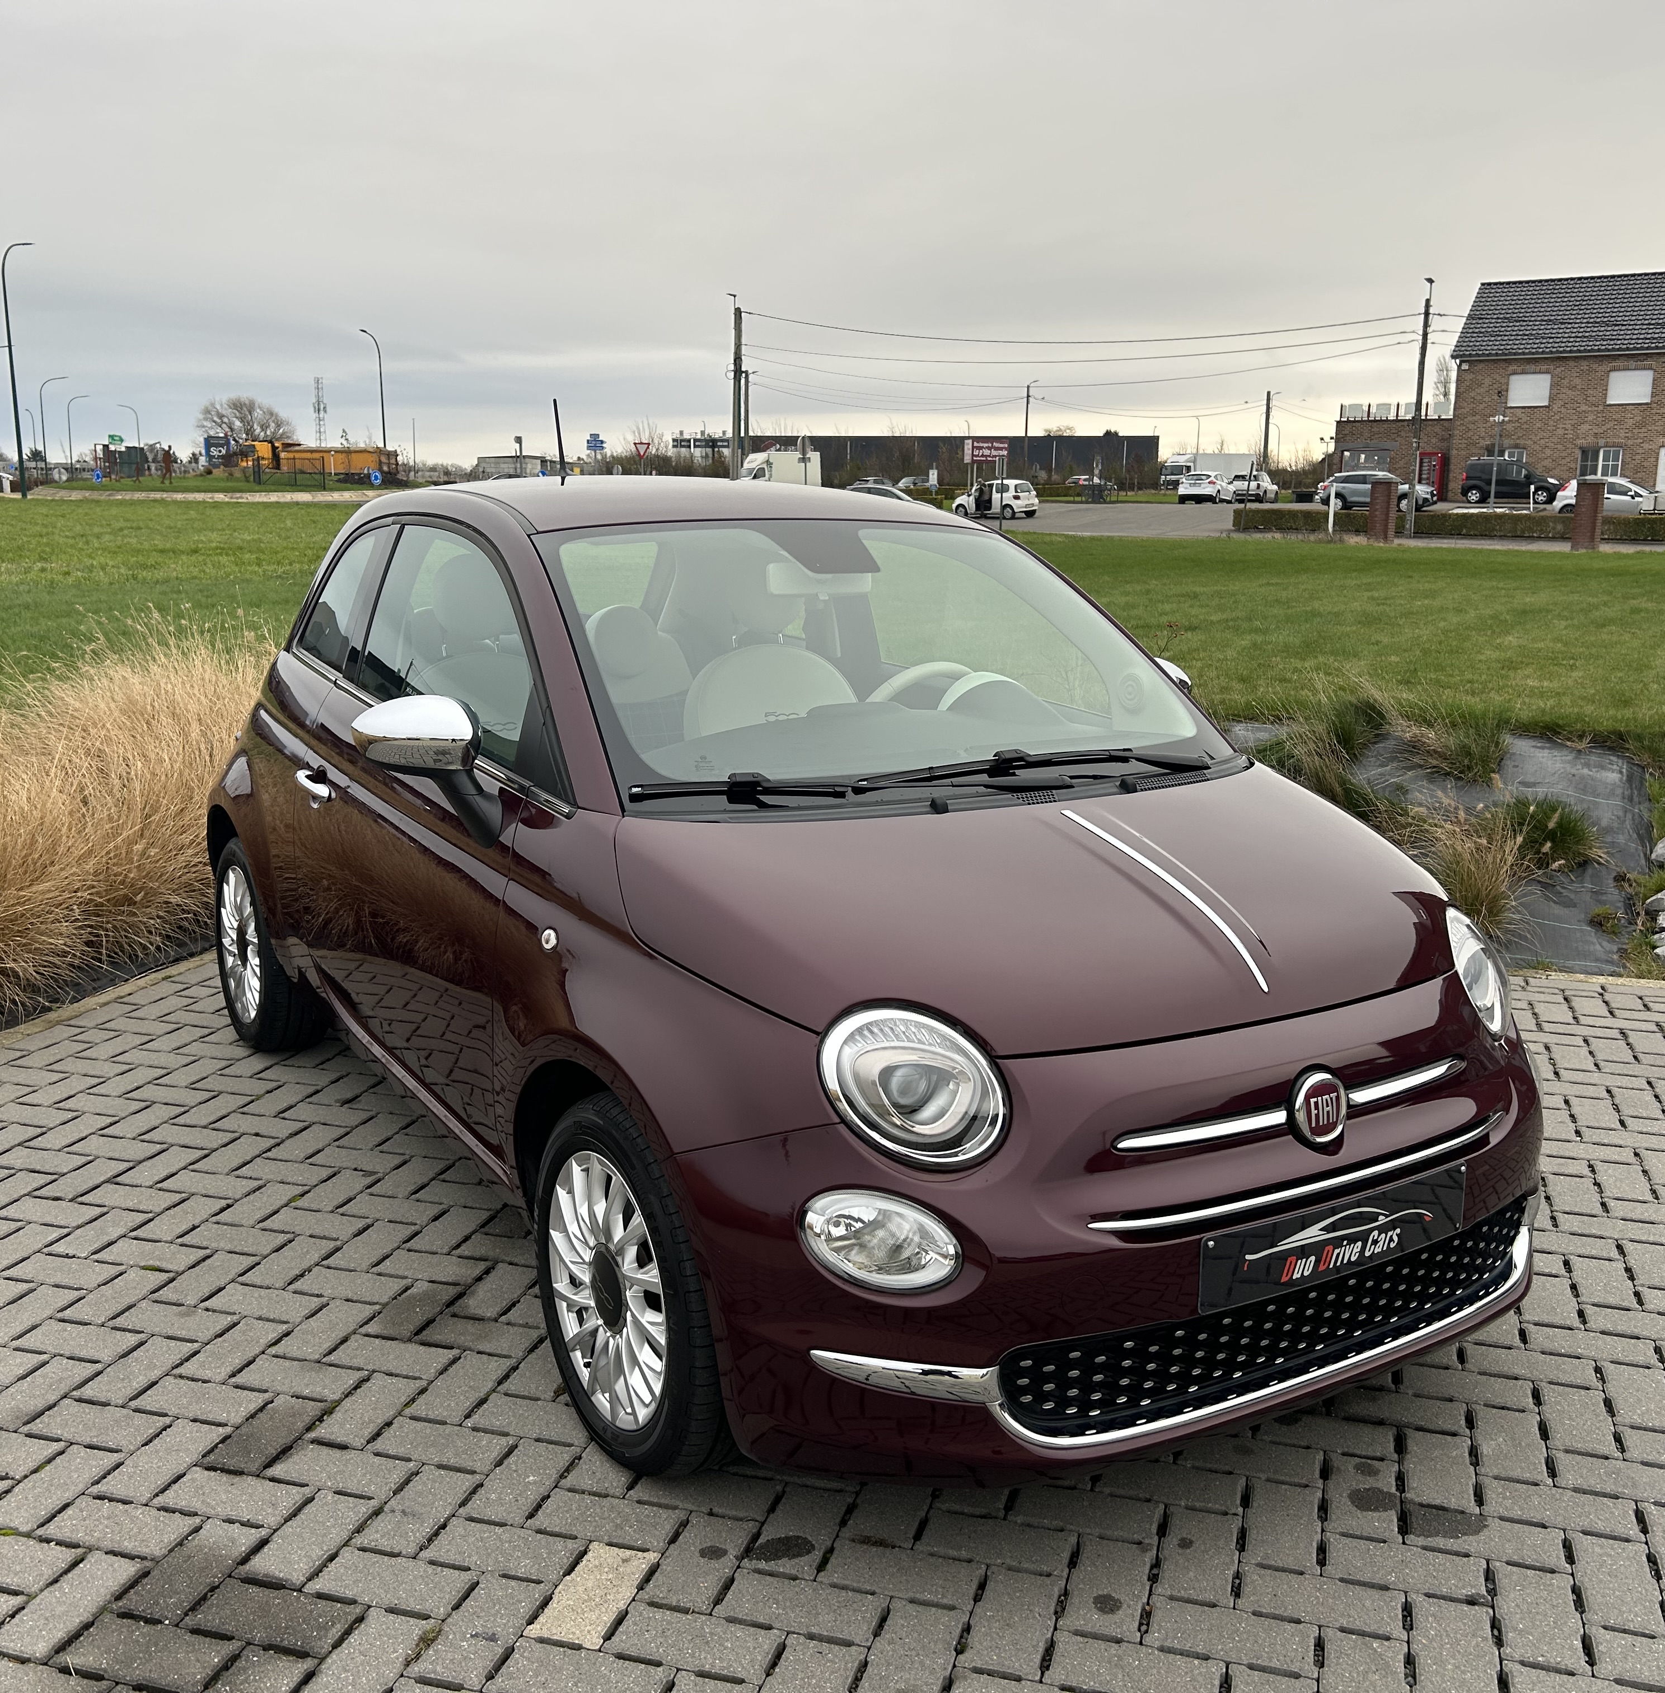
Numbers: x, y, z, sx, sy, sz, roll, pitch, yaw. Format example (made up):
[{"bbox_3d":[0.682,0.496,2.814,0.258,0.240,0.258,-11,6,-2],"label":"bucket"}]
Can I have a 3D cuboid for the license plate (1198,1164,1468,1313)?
[{"bbox_3d":[0.700,0.535,2.343,0.520,0.110,0.020,-6,14,-31],"label":"license plate"}]

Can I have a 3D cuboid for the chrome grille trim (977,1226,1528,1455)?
[{"bbox_3d":[0.678,0.691,2.407,1.060,0.110,0.110,-6,14,-31],"label":"chrome grille trim"}]

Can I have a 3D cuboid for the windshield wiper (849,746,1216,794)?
[{"bbox_3d":[0.372,-0.139,2.986,0.810,0.055,0.090,-8,14,-35],"label":"windshield wiper"}]

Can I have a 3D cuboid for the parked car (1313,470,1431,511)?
[{"bbox_3d":[21.050,-13.715,65.600,4.200,1.510,1.790,8,14,32],"label":"parked car"}]

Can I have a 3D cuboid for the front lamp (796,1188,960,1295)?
[{"bbox_3d":[0.062,0.506,2.191,0.195,0.140,0.085,1,12,0],"label":"front lamp"}]

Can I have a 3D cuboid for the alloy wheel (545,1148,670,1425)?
[{"bbox_3d":[-0.282,0.659,2.582,0.155,0.415,0.415,-6,13,-31],"label":"alloy wheel"}]

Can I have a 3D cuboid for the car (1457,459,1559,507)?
[{"bbox_3d":[27.094,-14.547,67.500,3.930,1.780,1.720,8,14,30],"label":"car"}]

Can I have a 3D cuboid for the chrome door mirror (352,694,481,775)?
[{"bbox_3d":[-0.711,-0.191,2.868,0.185,0.130,0.120,-6,14,-31],"label":"chrome door mirror"}]

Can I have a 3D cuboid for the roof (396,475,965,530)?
[{"bbox_3d":[-0.404,-0.783,3.901,1.040,0.100,1.220,-6,14,-31],"label":"roof"}]

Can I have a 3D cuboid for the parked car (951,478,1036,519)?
[{"bbox_3d":[6.319,-13.407,65.645,1.670,1.520,3.650,-11,17,-41],"label":"parked car"}]

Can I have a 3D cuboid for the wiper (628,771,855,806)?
[{"bbox_3d":[-0.141,-0.086,2.674,0.370,0.050,0.060,0,11,-2],"label":"wiper"}]

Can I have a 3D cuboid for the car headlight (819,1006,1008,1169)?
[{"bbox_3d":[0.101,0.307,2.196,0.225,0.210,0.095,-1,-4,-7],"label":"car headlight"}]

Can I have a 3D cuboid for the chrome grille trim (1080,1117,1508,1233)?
[{"bbox_3d":[0.685,0.445,2.341,0.825,0.028,0.065,-6,13,-31],"label":"chrome grille trim"}]

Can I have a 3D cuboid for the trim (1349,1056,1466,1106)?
[{"bbox_3d":[0.838,0.336,2.466,0.285,0.027,0.040,-8,14,-36],"label":"trim"}]

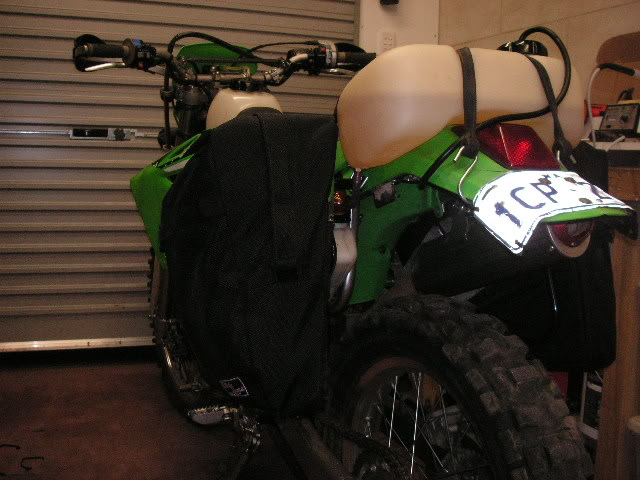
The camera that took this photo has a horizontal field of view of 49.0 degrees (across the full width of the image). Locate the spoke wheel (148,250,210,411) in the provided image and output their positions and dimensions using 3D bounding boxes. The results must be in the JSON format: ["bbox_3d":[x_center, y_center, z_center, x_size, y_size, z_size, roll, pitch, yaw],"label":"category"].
[{"bbox_3d":[-0.481,0.265,2.499,0.090,0.690,0.690,-6,10,-28],"label":"spoke wheel"}]

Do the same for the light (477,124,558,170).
[{"bbox_3d":[0.268,-0.142,1.004,0.093,0.050,0.128,-6,22,-28],"label":"light"}]

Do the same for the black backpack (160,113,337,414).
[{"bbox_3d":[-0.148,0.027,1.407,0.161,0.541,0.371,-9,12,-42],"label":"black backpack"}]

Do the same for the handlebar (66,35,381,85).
[{"bbox_3d":[-0.226,-0.472,1.874,0.810,0.135,0.180,-6,10,-28],"label":"handlebar"}]

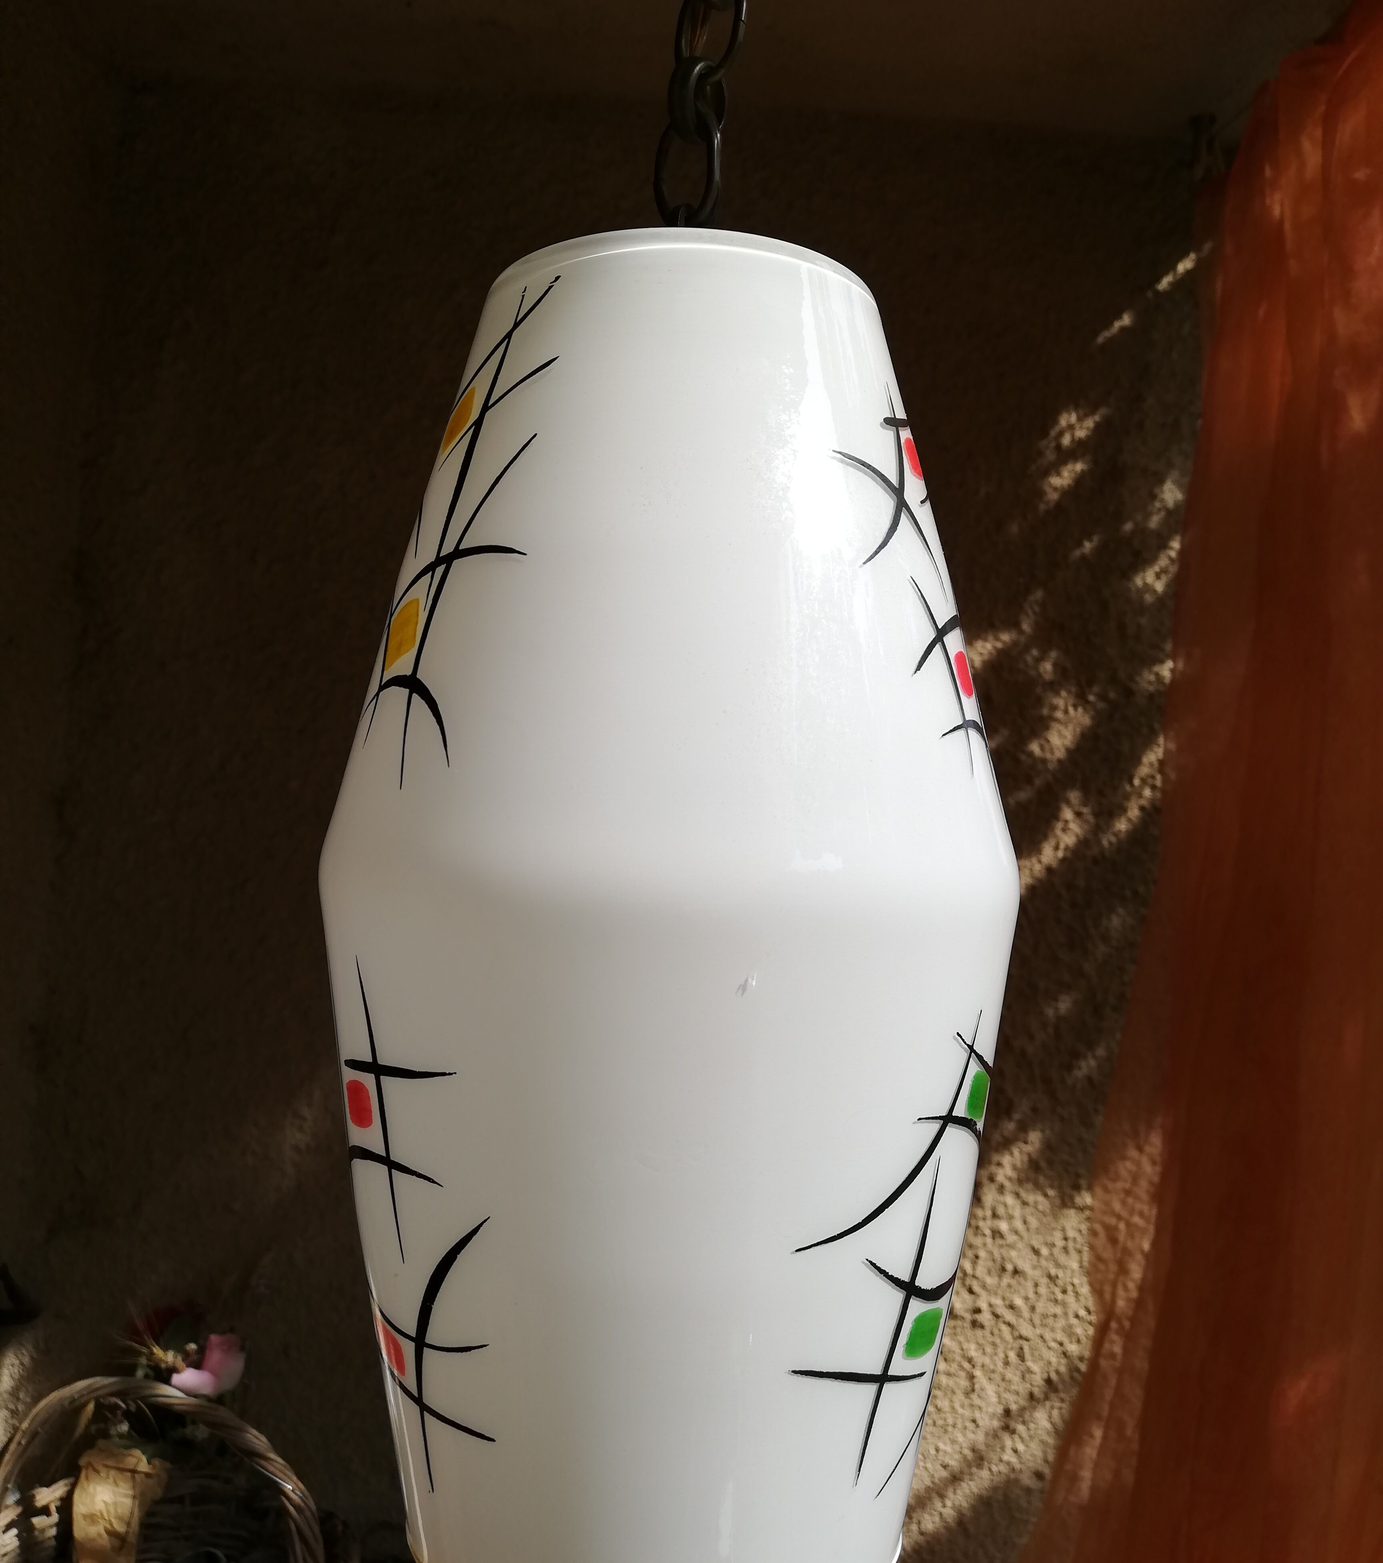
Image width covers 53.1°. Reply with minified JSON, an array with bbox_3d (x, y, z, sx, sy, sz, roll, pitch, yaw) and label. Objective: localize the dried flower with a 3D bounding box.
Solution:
[{"bbox_3d":[-0.436,0.527,1.250,0.066,0.056,0.060,0,-3,18],"label":"dried flower"}]

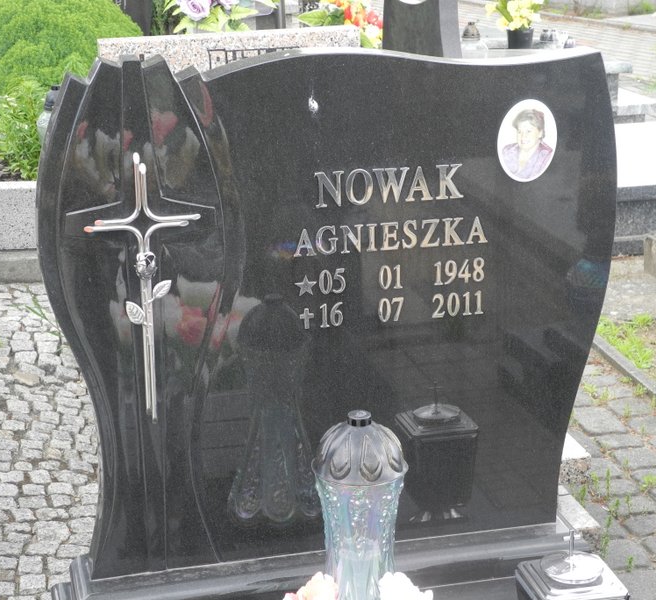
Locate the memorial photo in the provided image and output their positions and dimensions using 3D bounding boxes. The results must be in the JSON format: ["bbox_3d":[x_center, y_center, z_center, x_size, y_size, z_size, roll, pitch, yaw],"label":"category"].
[{"bbox_3d":[0.291,-0.233,2.297,0.091,0.122,0.010,-5,17,-13],"label":"memorial photo"}]

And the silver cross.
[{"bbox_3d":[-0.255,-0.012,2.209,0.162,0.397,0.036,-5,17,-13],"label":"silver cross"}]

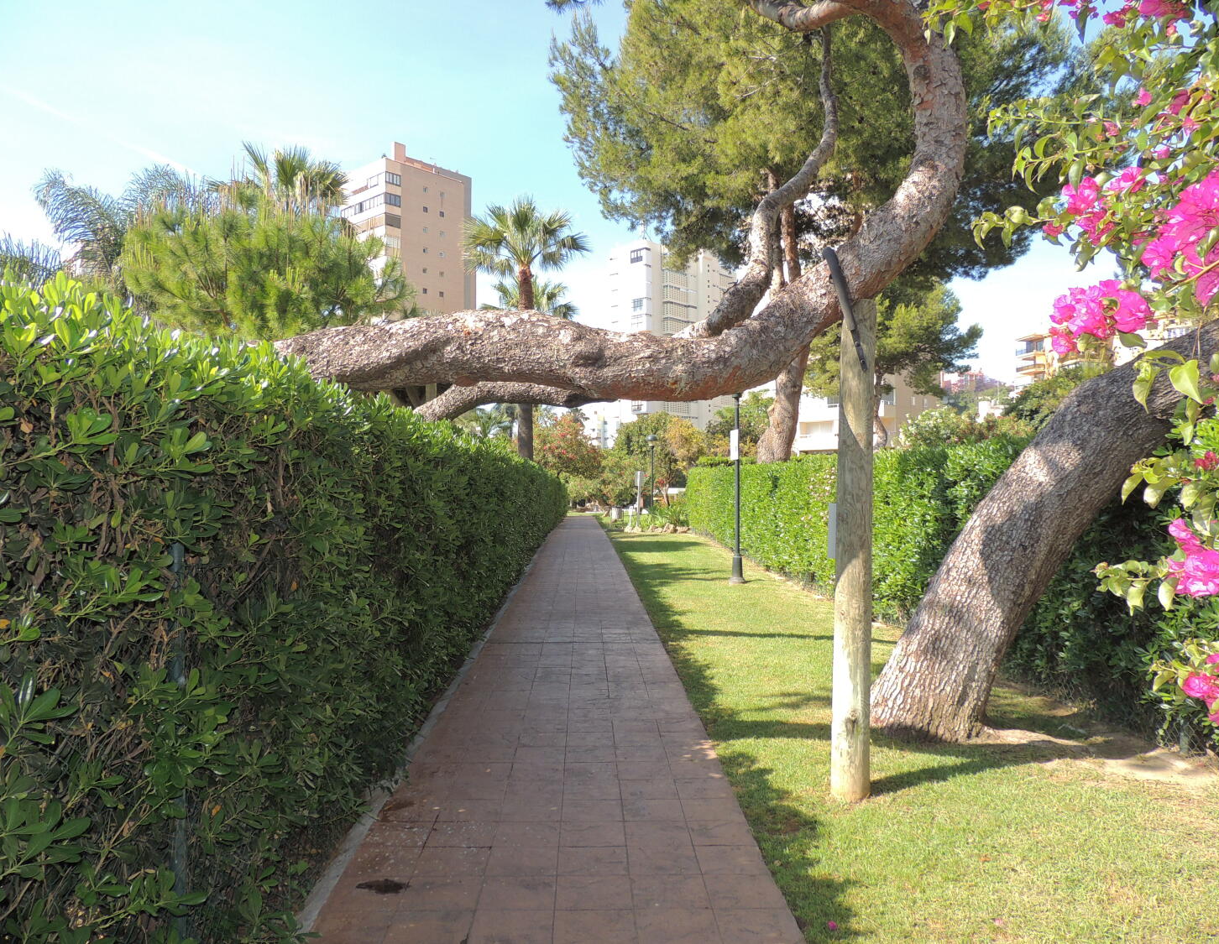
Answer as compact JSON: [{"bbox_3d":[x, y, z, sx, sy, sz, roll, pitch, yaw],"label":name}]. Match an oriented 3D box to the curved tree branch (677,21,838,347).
[{"bbox_3d":[0.810,-1.580,4.750,0.880,1.760,0.500,0,-1,0],"label":"curved tree branch"}]

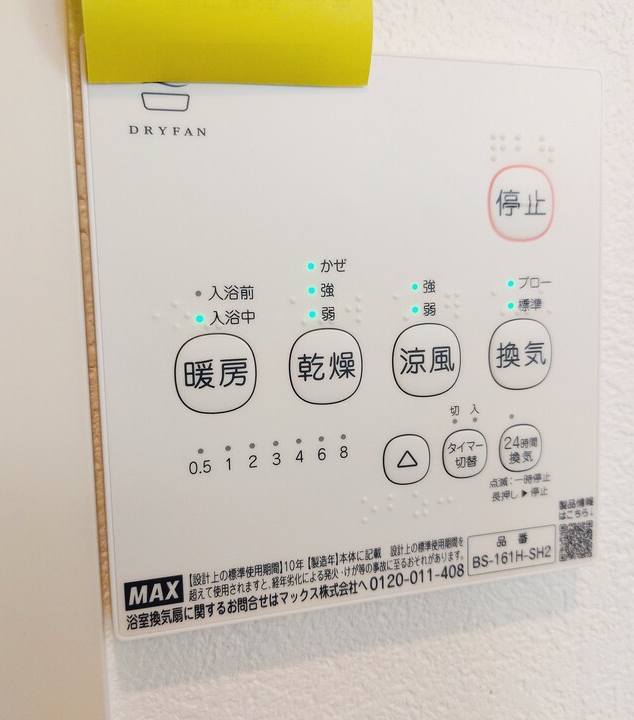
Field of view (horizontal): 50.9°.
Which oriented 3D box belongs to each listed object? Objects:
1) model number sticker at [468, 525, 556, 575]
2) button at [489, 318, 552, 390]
[{"bbox_3d":[0.047,0.046,0.159,0.024,0.010,0.001,-3,6,-16],"label":"model number sticker"},{"bbox_3d":[0.048,-0.001,0.155,0.017,0.016,0.002,-3,6,-16],"label":"button"}]

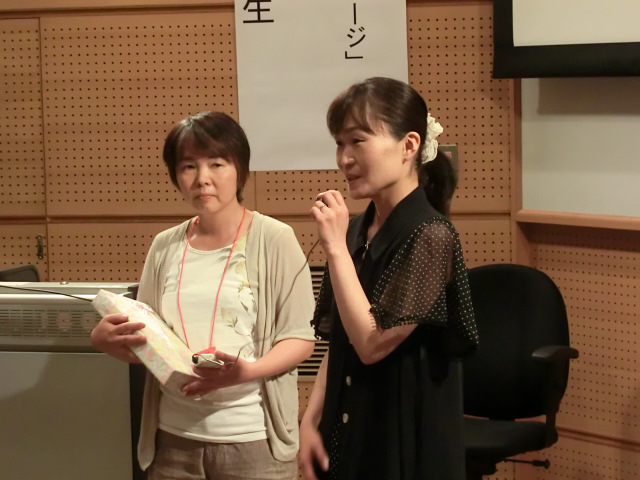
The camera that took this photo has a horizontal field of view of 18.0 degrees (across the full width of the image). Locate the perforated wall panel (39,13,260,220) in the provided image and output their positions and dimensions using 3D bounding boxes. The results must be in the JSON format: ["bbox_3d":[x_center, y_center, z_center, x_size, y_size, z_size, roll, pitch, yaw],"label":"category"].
[{"bbox_3d":[-0.598,-0.437,7.034,0.757,0.699,0.025,0,6,10],"label":"perforated wall panel"}]

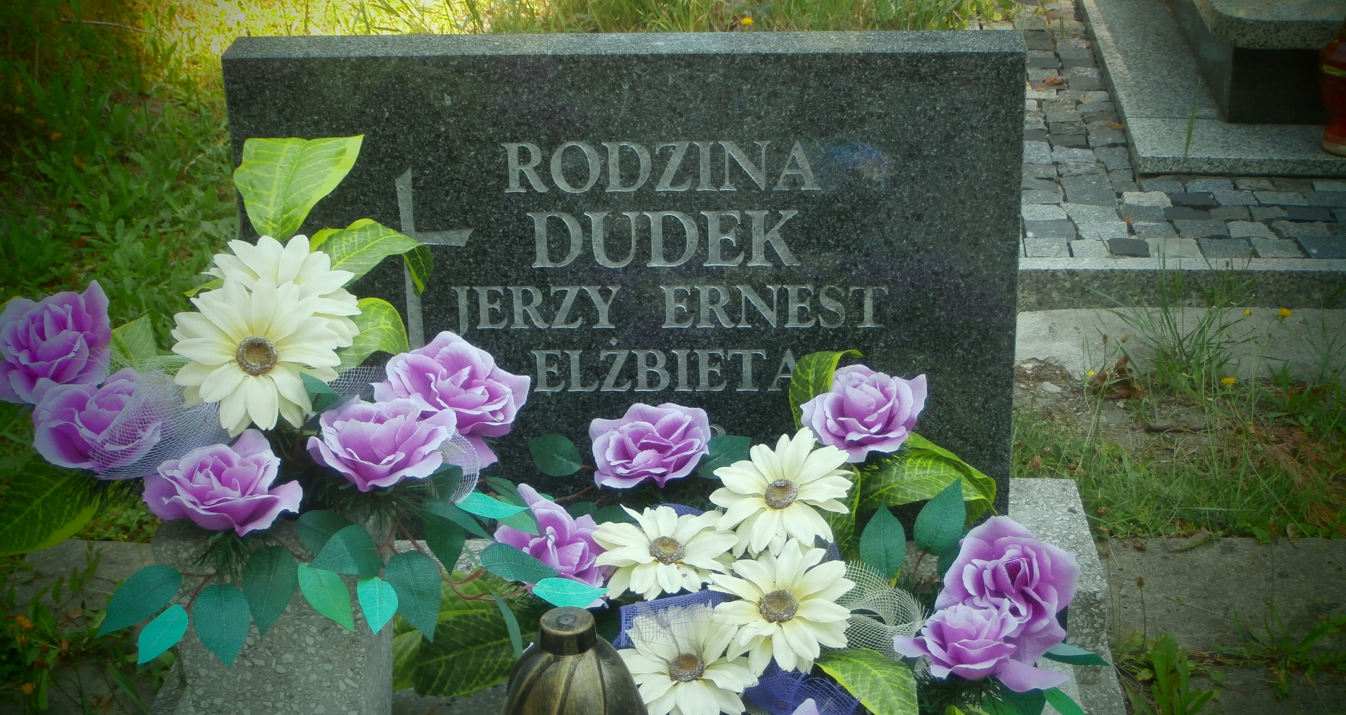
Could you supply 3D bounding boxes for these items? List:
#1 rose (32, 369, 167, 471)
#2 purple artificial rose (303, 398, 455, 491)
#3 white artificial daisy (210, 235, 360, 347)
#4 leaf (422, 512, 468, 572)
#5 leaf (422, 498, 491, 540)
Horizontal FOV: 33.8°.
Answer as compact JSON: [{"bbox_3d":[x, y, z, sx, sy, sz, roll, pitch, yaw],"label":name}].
[{"bbox_3d":[-0.447,0.050,1.726,0.102,0.068,0.098,0,51,3],"label":"rose"},{"bbox_3d":[-0.188,0.057,1.430,0.095,0.055,0.082,-1,39,0],"label":"purple artificial rose"},{"bbox_3d":[-0.261,-0.035,1.490,0.100,0.098,0.040,-3,-19,-5],"label":"white artificial daisy"},{"bbox_3d":[-0.183,0.146,1.781,0.036,0.056,0.011,-5,10,4],"label":"leaf"},{"bbox_3d":[-0.173,0.129,1.774,0.066,0.012,0.036,26,46,12],"label":"leaf"}]

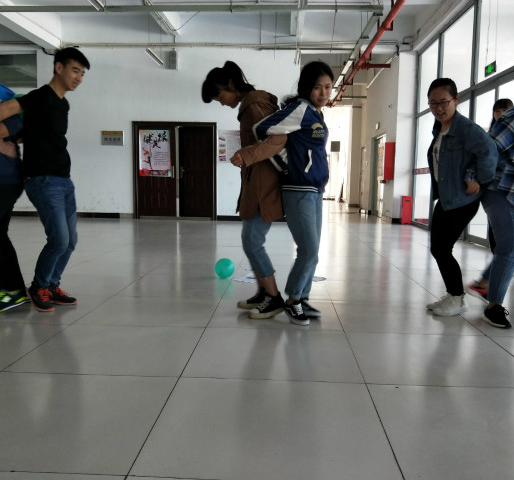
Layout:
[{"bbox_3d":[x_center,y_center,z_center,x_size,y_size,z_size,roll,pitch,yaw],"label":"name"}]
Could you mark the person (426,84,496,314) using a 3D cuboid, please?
[{"bbox_3d":[1.347,-0.274,3.058,0.395,1.535,0.480,-4,8,-32],"label":"person"}]

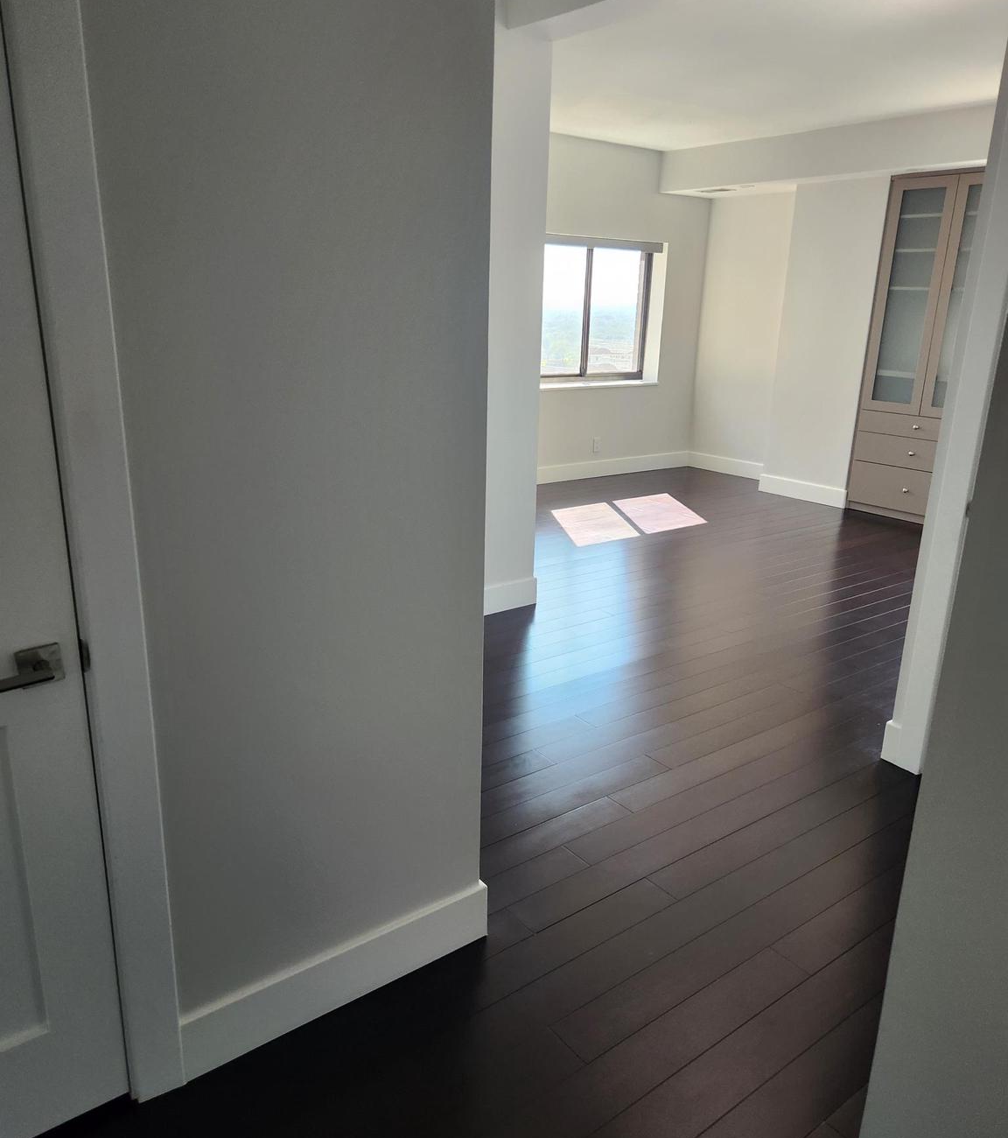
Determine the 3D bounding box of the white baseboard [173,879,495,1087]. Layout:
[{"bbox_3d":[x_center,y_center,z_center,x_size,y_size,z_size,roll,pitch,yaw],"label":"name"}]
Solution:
[{"bbox_3d":[-0.339,0.889,1.971,0.739,0.140,0.020,-11,20,-36],"label":"white baseboard"}]

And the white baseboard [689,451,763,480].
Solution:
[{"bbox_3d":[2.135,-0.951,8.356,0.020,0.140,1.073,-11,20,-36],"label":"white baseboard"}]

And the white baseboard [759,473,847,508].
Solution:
[{"bbox_3d":[2.448,-0.641,7.336,0.020,0.140,0.834,-11,20,-36],"label":"white baseboard"}]

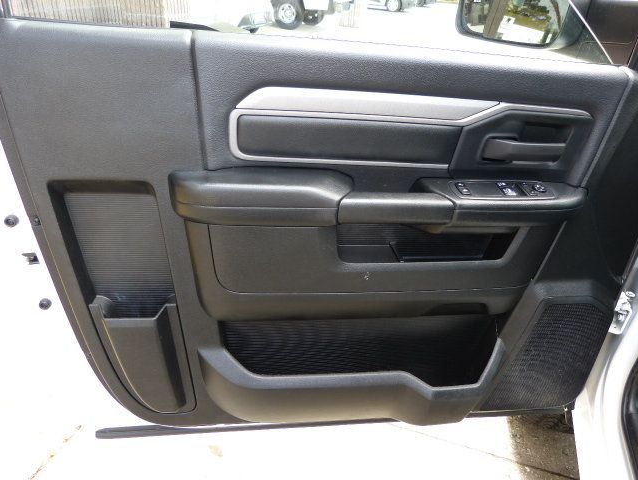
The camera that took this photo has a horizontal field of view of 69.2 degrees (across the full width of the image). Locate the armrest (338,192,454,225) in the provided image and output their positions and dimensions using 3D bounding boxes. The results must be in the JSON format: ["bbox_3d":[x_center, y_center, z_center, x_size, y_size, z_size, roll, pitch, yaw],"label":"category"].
[{"bbox_3d":[0.109,-0.054,0.692,0.174,0.040,0.054,0,34,-9],"label":"armrest"}]

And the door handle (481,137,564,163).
[{"bbox_3d":[0.315,-0.134,0.709,0.138,0.032,0.031,0,34,-9],"label":"door handle"}]

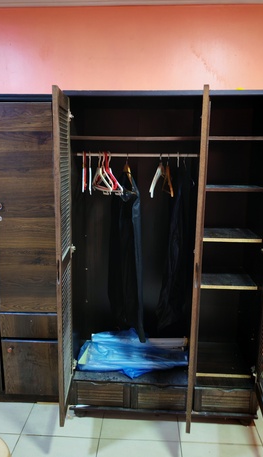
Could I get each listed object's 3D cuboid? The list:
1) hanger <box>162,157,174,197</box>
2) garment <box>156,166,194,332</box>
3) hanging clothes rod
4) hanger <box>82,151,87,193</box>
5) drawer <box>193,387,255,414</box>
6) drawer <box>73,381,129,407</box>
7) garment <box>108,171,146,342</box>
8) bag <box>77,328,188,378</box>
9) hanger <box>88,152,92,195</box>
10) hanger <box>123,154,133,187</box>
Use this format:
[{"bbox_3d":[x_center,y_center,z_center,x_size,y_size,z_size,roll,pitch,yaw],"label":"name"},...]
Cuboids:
[{"bbox_3d":[0.229,-0.336,2.238,0.022,0.235,0.410,0,11,-4],"label":"hanger"},{"bbox_3d":[0.278,0.128,2.324,0.170,1.060,0.420,-1,11,-7],"label":"garment"},{"bbox_3d":[0.048,-0.454,2.224,0.755,0.026,0.026,1,11,2],"label":"hanging clothes rod"},{"bbox_3d":[-0.293,-0.368,2.252,0.018,0.243,0.410,-1,11,-7],"label":"hanger"},{"bbox_3d":[0.603,1.040,2.452,0.375,0.170,0.420,1,11,2],"label":"drawer"},{"bbox_3d":[-0.180,1.023,2.486,0.365,0.170,0.420,1,11,2],"label":"drawer"},{"bbox_3d":[-0.037,0.152,2.339,0.110,1.070,0.430,-5,12,-28],"label":"garment"},{"bbox_3d":[0.019,0.850,2.484,0.730,0.155,0.380,1,11,2],"label":"bag"},{"bbox_3d":[-0.259,-0.357,2.252,0.018,0.243,0.410,-1,11,-7],"label":"hanger"},{"bbox_3d":[-0.032,-0.344,2.249,0.028,0.240,0.410,-4,12,-21],"label":"hanger"}]

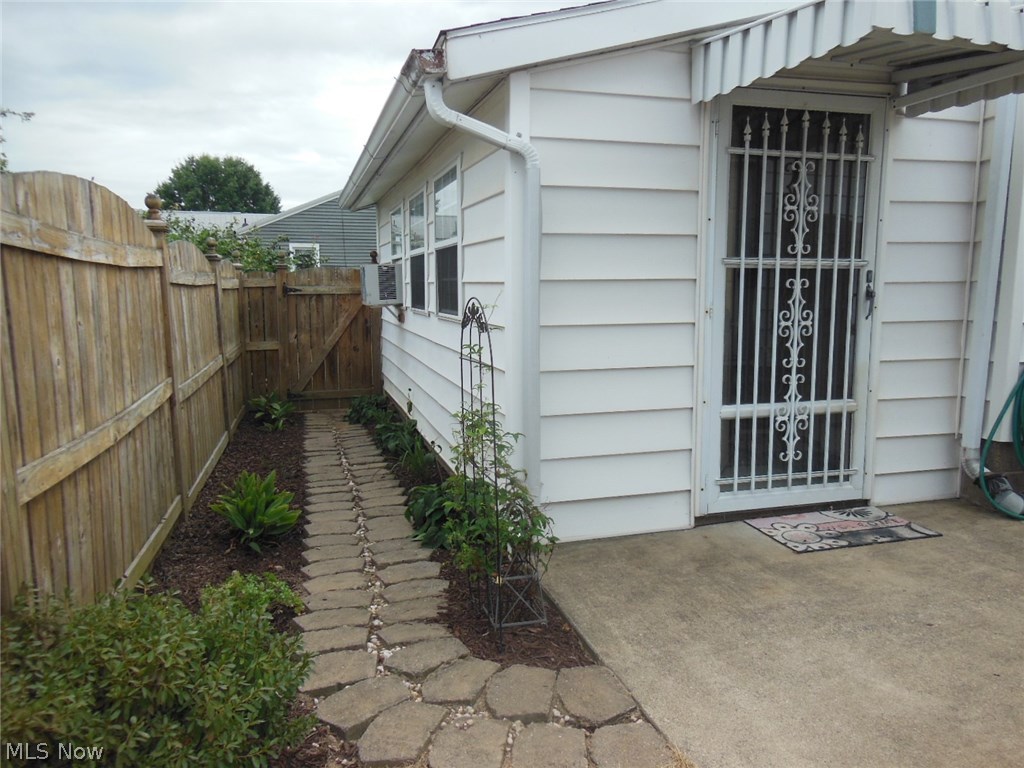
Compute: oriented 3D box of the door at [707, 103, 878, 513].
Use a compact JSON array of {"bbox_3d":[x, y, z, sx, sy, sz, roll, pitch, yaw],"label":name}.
[{"bbox_3d":[1.399,-0.375,3.627,0.915,2.010,0.065,-3,8,-16],"label":"door"}]

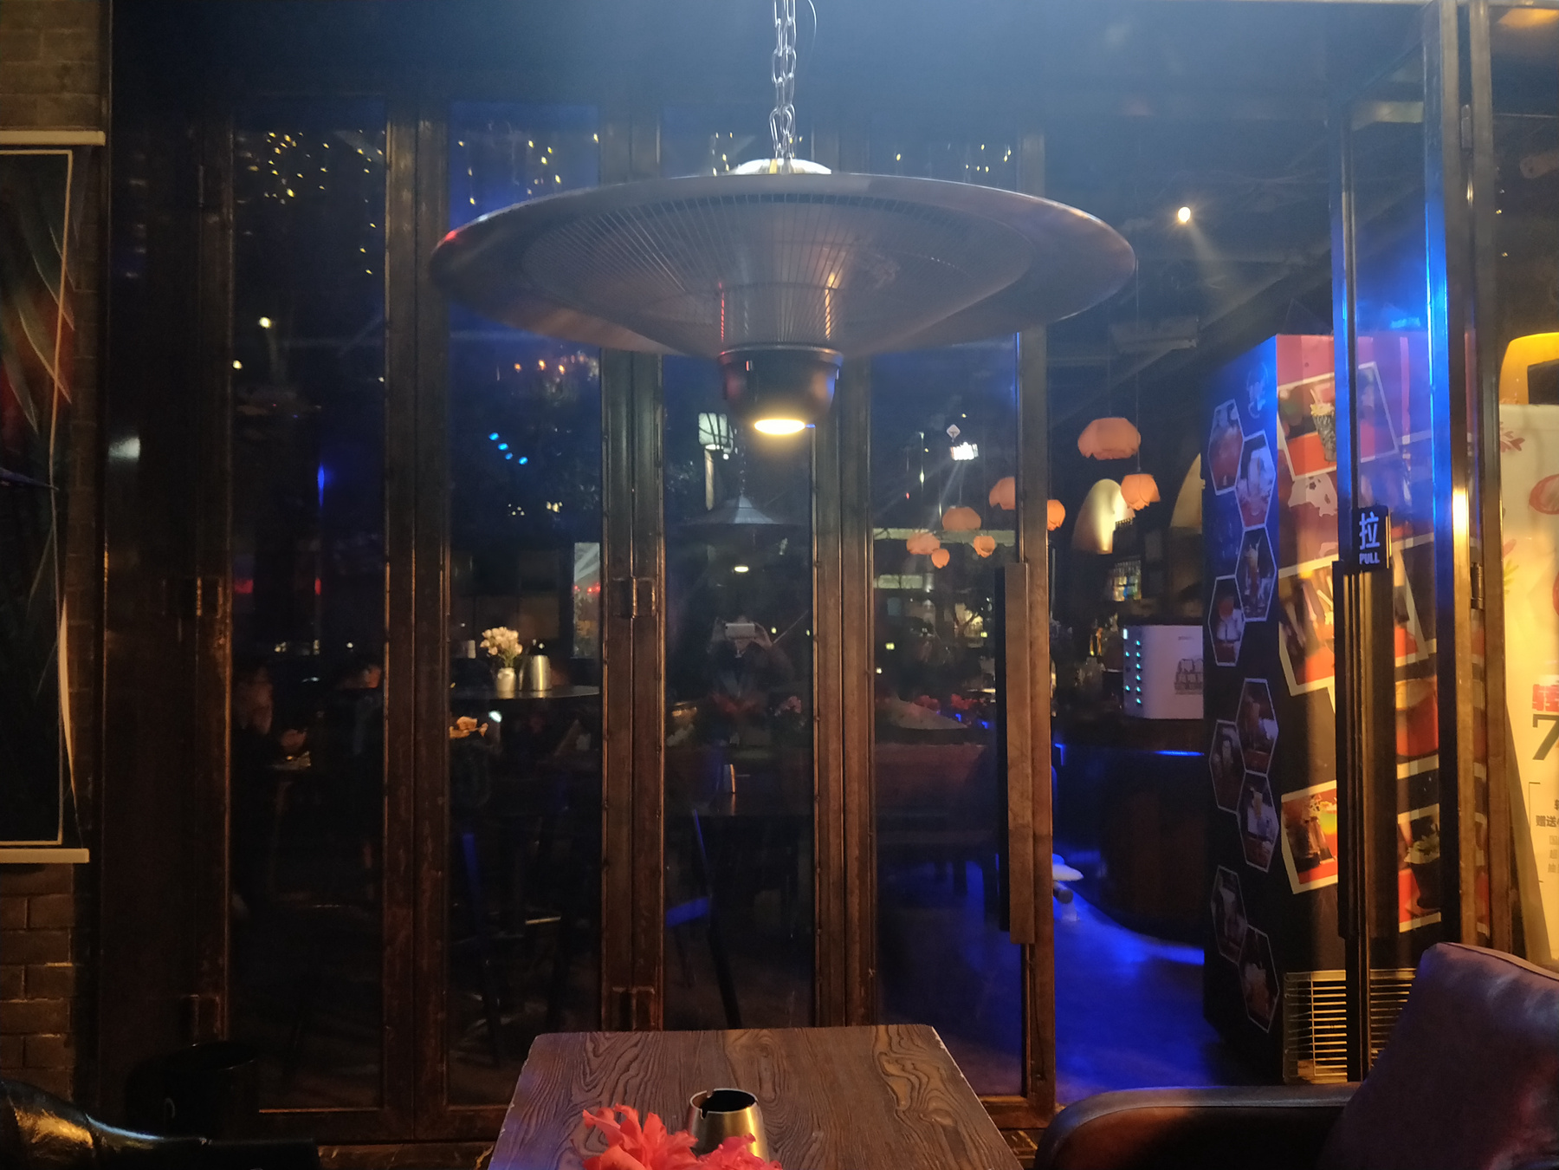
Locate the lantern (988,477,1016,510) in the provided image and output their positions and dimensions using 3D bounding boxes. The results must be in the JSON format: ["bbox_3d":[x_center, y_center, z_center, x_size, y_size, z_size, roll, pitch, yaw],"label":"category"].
[{"bbox_3d":[1.429,-0.560,6.900,0.300,0.200,0.300,0,-2,3],"label":"lantern"}]

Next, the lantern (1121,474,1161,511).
[{"bbox_3d":[1.475,-0.378,4.600,0.159,0.155,0.159,0,-2,3],"label":"lantern"}]

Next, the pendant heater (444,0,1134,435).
[{"bbox_3d":[0.003,-0.363,1.115,0.668,0.420,0.668,0,0,3],"label":"pendant heater"}]

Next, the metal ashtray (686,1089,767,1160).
[{"bbox_3d":[-0.054,0.562,1.120,0.092,0.094,0.092,0,-2,3],"label":"metal ashtray"}]

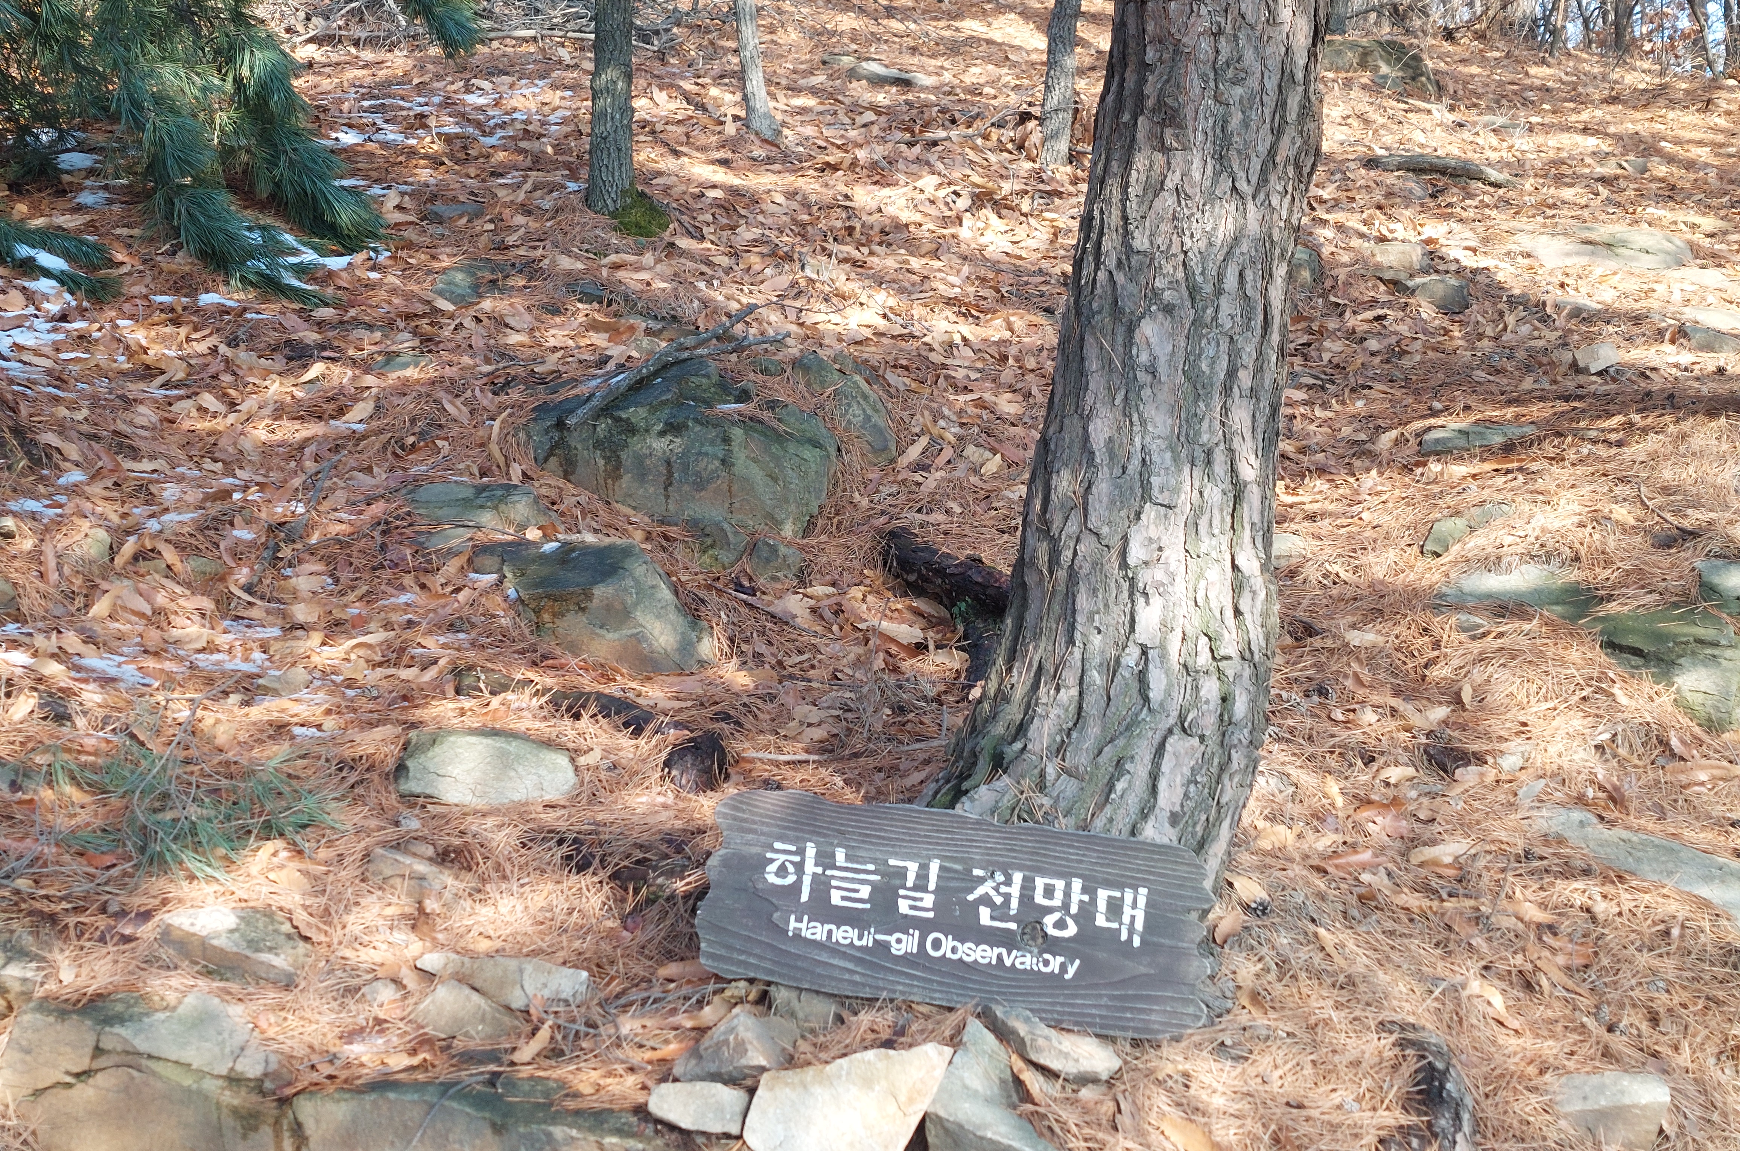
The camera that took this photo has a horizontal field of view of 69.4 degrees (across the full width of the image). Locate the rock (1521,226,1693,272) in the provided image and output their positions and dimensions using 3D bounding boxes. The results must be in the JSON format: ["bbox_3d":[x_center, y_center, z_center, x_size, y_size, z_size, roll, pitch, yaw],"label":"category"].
[{"bbox_3d":[3.052,-1.350,5.200,0.660,0.100,0.380,11,31,20],"label":"rock"}]

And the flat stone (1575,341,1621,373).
[{"bbox_3d":[2.610,-0.783,4.508,0.130,0.100,0.090,3,15,8],"label":"flat stone"}]

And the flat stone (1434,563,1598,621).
[{"bbox_3d":[1.553,0.037,3.031,0.360,0.075,0.200,5,19,9],"label":"flat stone"}]

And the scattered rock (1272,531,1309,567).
[{"bbox_3d":[1.035,-0.067,3.161,0.112,0.071,0.089,2,15,5],"label":"scattered rock"}]

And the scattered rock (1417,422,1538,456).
[{"bbox_3d":[1.861,-0.421,3.863,0.310,0.070,0.160,4,19,8],"label":"scattered rock"}]

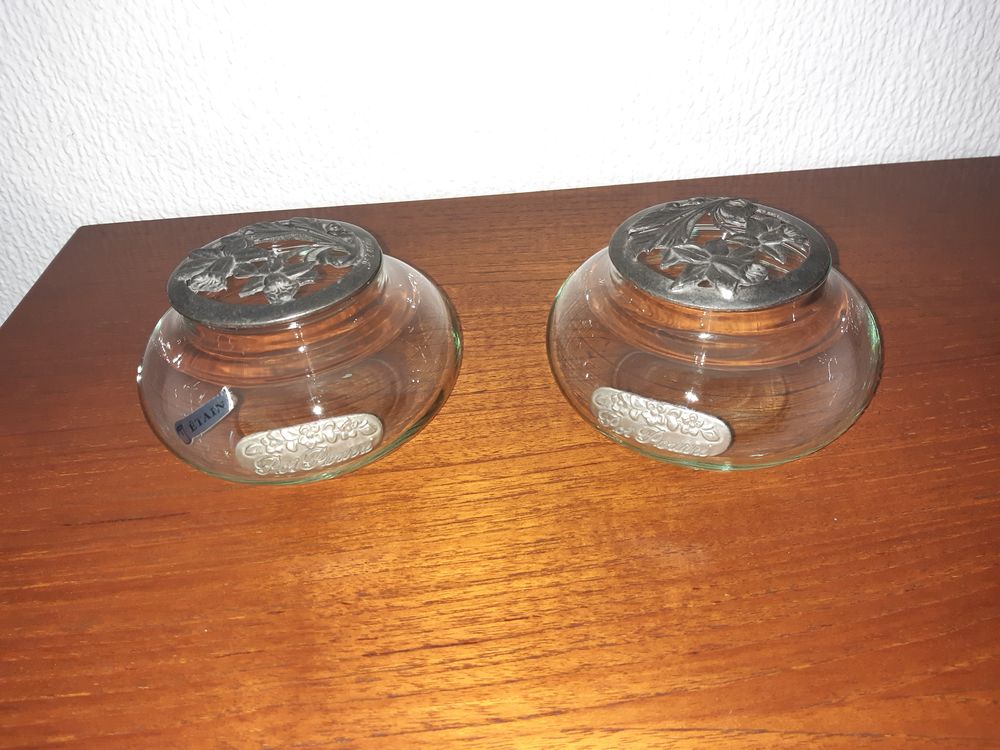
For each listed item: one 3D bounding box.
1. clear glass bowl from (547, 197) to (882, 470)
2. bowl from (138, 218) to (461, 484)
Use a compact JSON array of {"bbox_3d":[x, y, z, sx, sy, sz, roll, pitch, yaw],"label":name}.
[{"bbox_3d":[0.070,-0.017,0.254,0.110,0.060,0.110,-3,39,2],"label":"clear glass bowl"},{"bbox_3d":[-0.070,-0.012,0.261,0.110,0.060,0.110,-3,39,2],"label":"bowl"}]

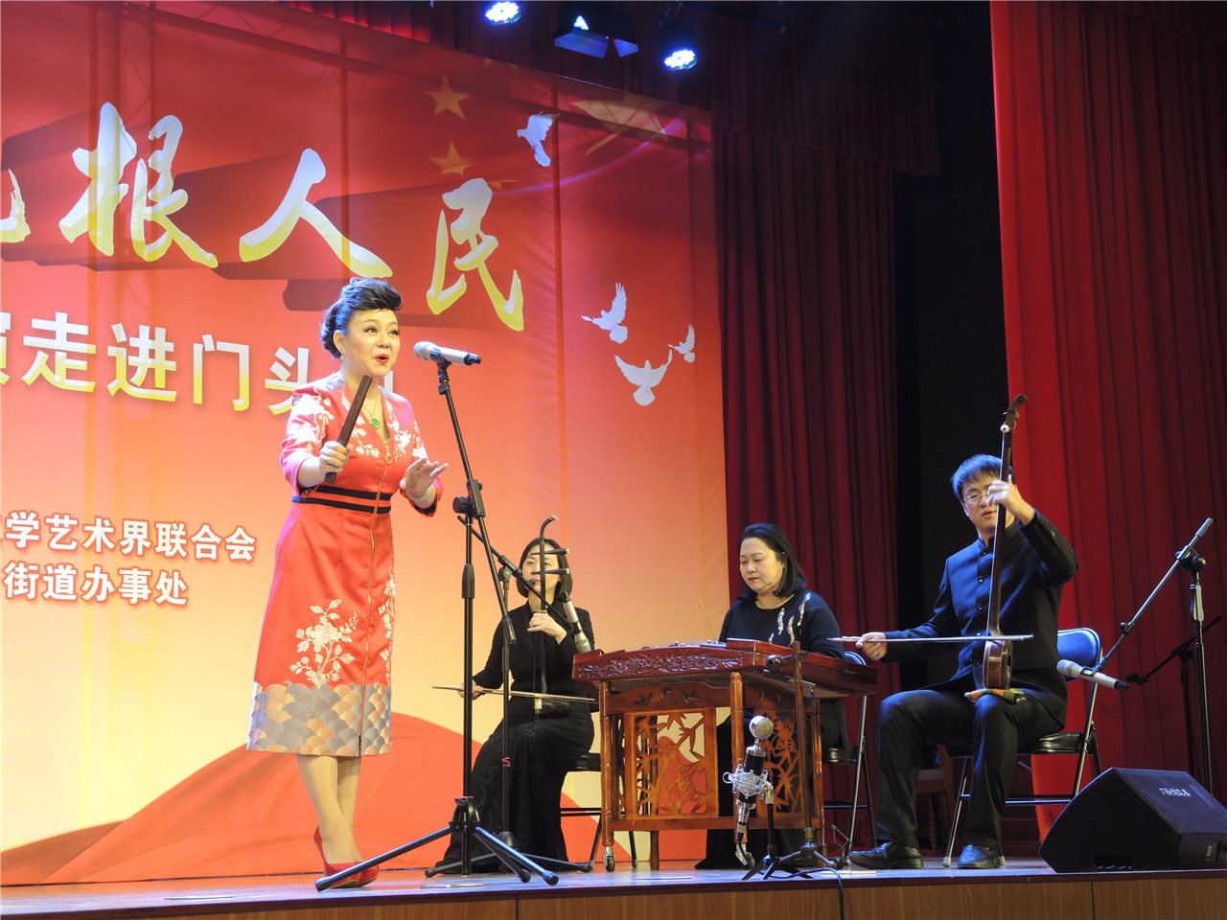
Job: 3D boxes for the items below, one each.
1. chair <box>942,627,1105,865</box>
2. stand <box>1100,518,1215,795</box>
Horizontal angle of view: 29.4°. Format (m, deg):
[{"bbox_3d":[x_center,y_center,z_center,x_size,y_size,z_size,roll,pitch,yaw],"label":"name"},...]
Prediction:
[{"bbox_3d":[1.335,0.926,7.603,0.450,0.790,0.470,-6,-10,31],"label":"chair"},{"bbox_3d":[1.818,0.725,7.382,0.680,1.060,0.600,-1,-9,-6],"label":"stand"}]

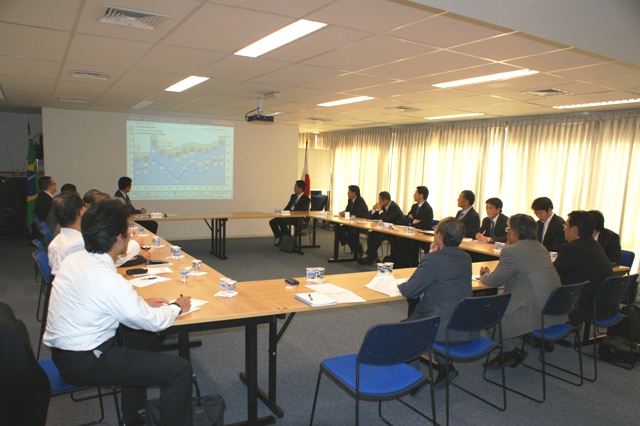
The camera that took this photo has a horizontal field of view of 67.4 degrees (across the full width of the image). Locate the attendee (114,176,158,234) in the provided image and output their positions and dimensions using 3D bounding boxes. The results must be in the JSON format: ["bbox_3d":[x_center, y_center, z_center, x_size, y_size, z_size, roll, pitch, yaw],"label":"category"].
[{"bbox_3d":[-3.234,0.051,8.429,0.786,1.316,0.570,2,6,-1],"label":"attendee"}]

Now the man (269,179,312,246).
[{"bbox_3d":[-0.631,0.005,9.952,0.570,1.326,0.884,7,7,37],"label":"man"}]

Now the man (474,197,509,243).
[{"bbox_3d":[2.245,0.449,6.380,0.560,1.300,0.780,7,7,39],"label":"man"}]

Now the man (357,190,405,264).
[{"bbox_3d":[1.061,0.250,8.261,0.770,1.240,0.530,0,6,-25],"label":"man"}]

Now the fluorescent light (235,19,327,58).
[{"bbox_3d":[-0.331,-1.275,3.501,0.200,0.080,1.190,-1,6,-30],"label":"fluorescent light"}]

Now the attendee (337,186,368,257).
[{"bbox_3d":[0.727,0.111,9.554,0.786,1.307,0.530,-1,7,-31],"label":"attendee"}]

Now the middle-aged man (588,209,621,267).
[{"bbox_3d":[3.248,0.620,5.554,0.766,1.287,0.530,-1,6,-28],"label":"middle-aged man"}]

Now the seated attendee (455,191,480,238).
[{"bbox_3d":[2.223,0.367,7.235,0.766,1.375,0.511,0,6,-25],"label":"seated attendee"}]

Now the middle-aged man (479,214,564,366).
[{"bbox_3d":[1.740,0.666,4.247,0.589,1.326,0.747,-2,7,-37],"label":"middle-aged man"}]

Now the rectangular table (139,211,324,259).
[{"bbox_3d":[-1.680,0.405,8.234,3.020,0.740,0.780,-1,6,-25],"label":"rectangular table"}]

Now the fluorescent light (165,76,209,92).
[{"bbox_3d":[-1.622,-1.566,5.798,0.210,0.060,1.230,-2,6,-31],"label":"fluorescent light"}]

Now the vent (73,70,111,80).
[{"bbox_3d":[-2.533,-1.544,5.336,0.400,0.050,0.400,-2,6,-31],"label":"vent"}]

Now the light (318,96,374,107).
[{"bbox_3d":[0.335,-1.542,6.576,0.210,0.080,1.190,-1,6,-30],"label":"light"}]

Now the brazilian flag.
[{"bbox_3d":[-5.007,-0.640,8.350,0.190,1.860,0.180,-1,6,-30],"label":"brazilian flag"}]

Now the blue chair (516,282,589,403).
[{"bbox_3d":[1.690,0.919,3.756,0.550,0.820,0.580,-1,7,-34],"label":"blue chair"}]

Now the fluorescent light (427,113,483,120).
[{"bbox_3d":[2.346,-1.734,8.511,0.220,0.060,1.220,-2,6,-31],"label":"fluorescent light"}]

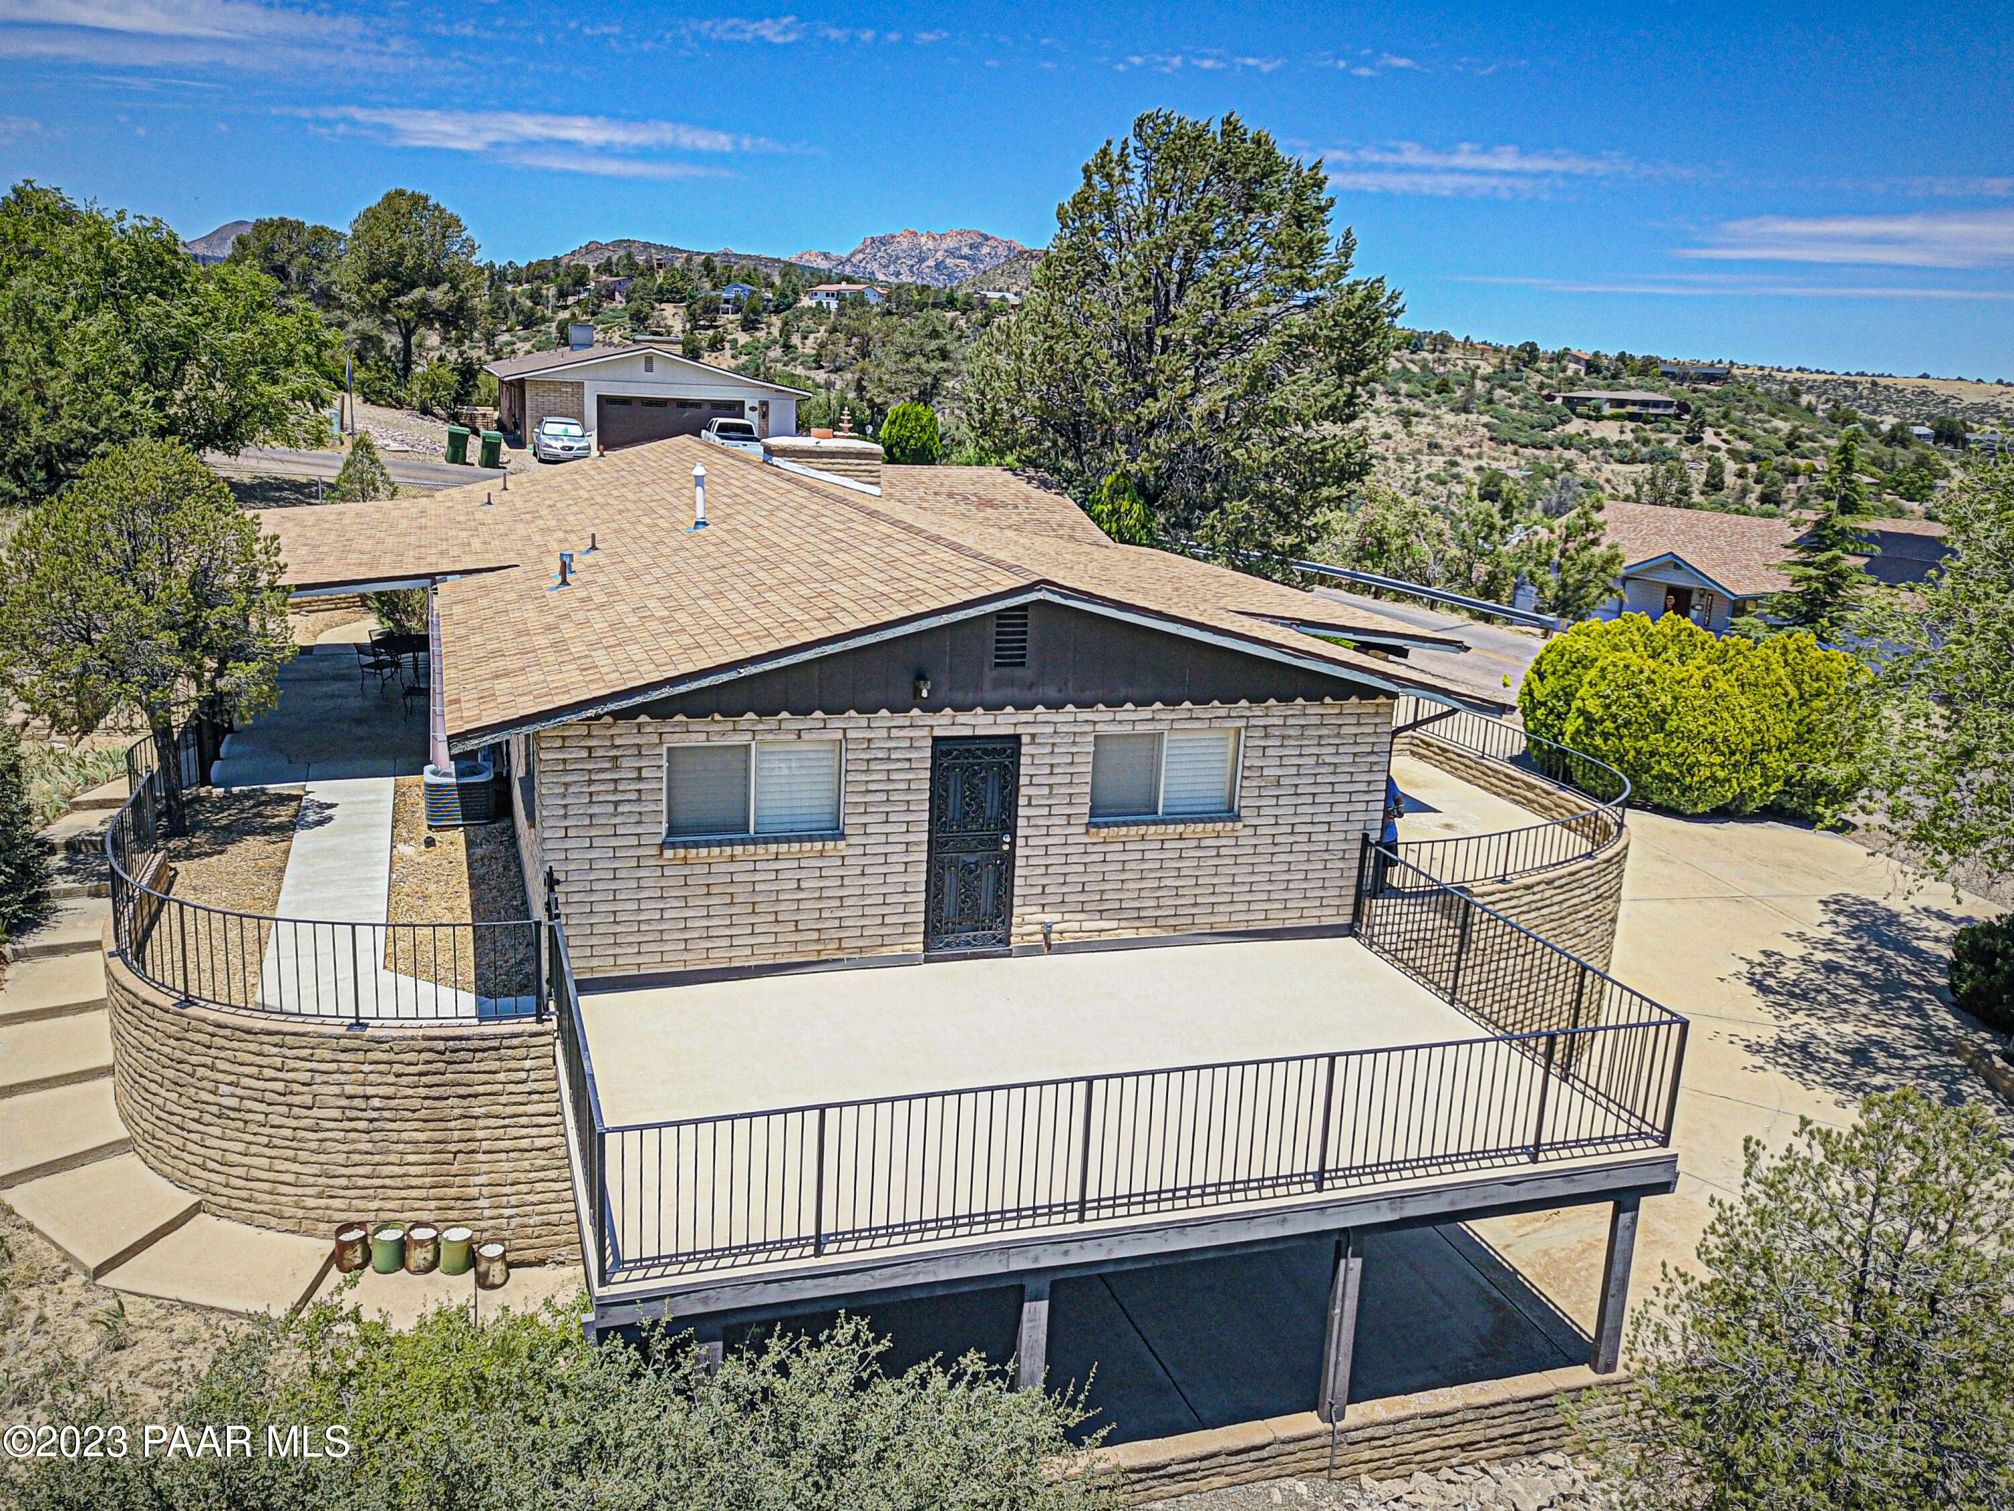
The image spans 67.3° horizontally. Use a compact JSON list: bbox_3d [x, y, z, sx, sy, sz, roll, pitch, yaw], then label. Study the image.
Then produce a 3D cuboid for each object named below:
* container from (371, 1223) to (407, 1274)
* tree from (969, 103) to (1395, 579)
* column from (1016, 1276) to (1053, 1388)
[{"bbox_3d":[-5.030,4.020,12.330,0.237,0.327,0.237,-2,15,-18],"label":"container"},{"bbox_3d":[4.250,-9.687,37.000,10.500,11.700,10.000,3,14,0],"label":"tree"},{"bbox_3d":[0.161,4.345,10.570,0.185,1.540,0.120,-2,15,-18],"label":"column"}]

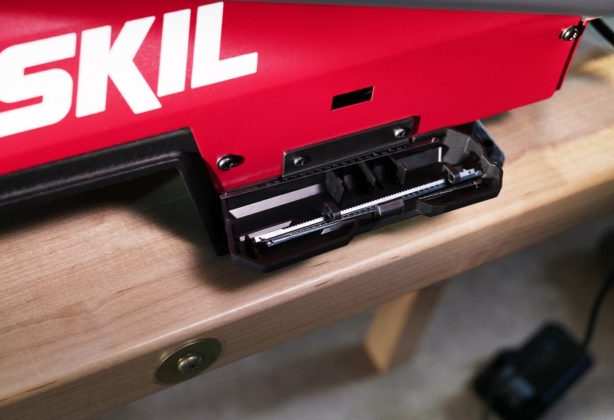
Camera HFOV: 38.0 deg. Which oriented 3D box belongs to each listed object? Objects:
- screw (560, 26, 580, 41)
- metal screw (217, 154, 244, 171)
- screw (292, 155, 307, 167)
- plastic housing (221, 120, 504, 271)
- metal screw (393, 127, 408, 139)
[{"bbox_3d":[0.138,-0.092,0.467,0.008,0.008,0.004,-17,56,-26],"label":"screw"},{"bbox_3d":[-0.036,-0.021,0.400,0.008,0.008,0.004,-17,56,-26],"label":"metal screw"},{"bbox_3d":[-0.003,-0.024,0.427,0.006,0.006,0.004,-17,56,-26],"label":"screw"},{"bbox_3d":[0.028,-0.006,0.444,0.156,0.024,0.047,-17,56,-26],"label":"plastic housing"},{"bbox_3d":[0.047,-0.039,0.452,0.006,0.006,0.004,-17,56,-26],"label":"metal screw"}]

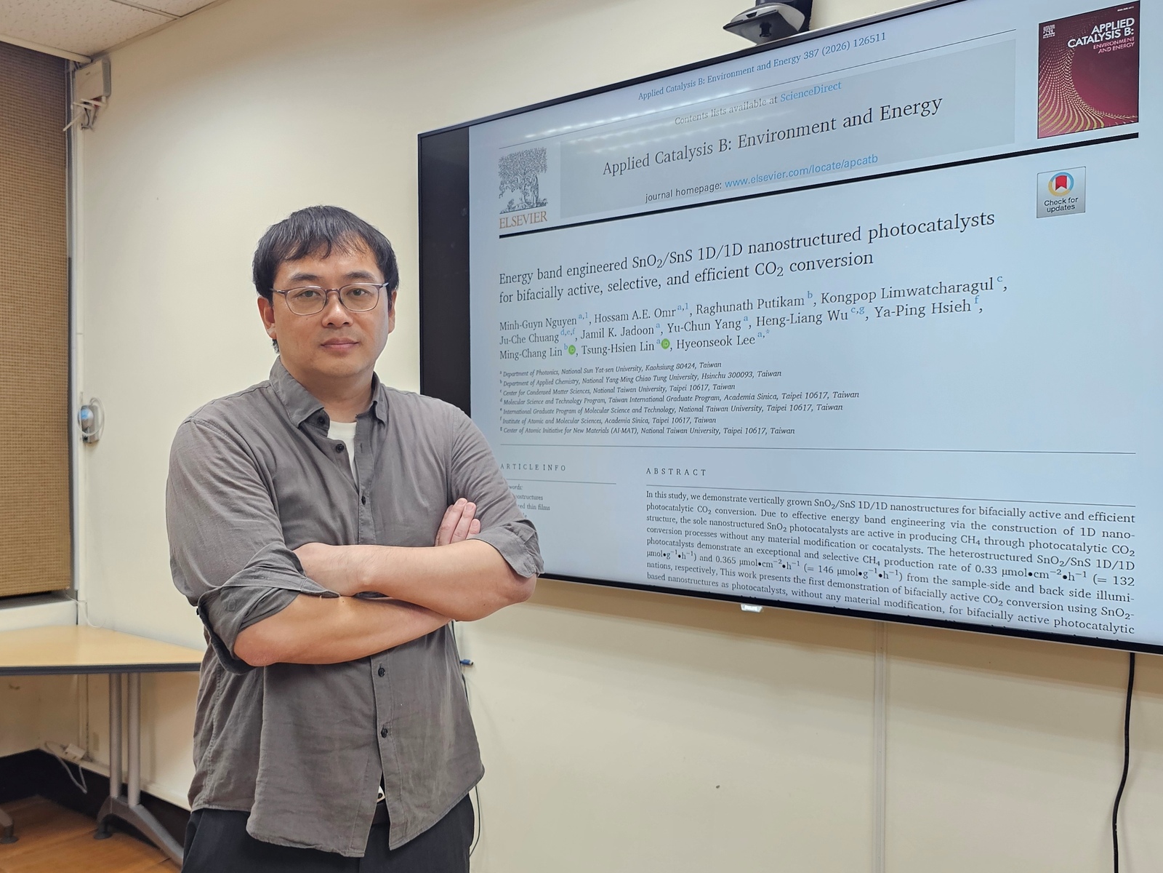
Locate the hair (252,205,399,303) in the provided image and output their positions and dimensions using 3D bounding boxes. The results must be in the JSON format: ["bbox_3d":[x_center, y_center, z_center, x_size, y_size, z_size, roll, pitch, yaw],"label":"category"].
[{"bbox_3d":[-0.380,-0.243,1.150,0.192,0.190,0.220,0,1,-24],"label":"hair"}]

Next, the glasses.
[{"bbox_3d":[-0.368,-0.198,1.120,0.142,0.046,0.138,0,5,-24],"label":"glasses"}]

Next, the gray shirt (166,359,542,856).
[{"bbox_3d":[-0.340,0.225,1.180,0.535,0.700,0.335,-1,1,-30],"label":"gray shirt"}]

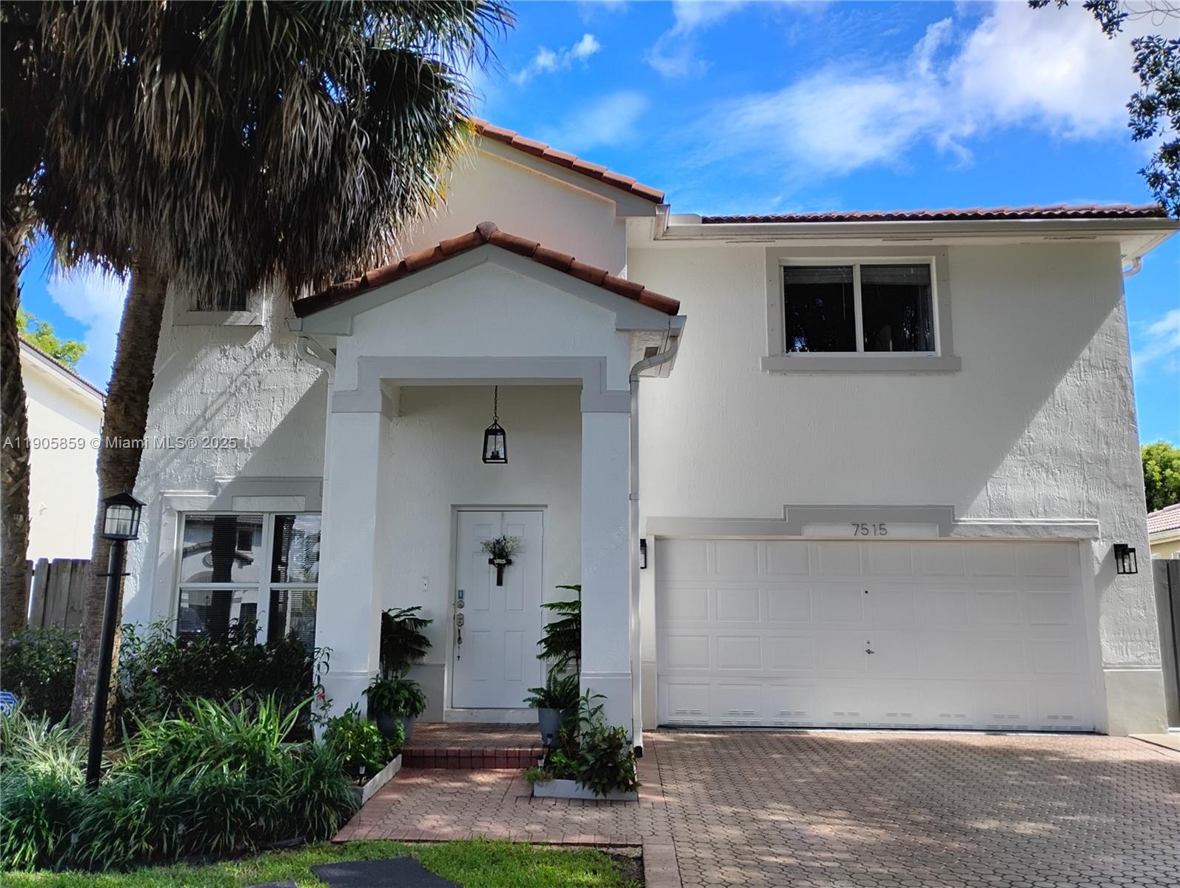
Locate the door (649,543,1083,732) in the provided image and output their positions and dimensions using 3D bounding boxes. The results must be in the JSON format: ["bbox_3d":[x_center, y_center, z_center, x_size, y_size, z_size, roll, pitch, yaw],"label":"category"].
[{"bbox_3d":[3.209,2.182,11.000,4.880,2.130,0.100,0,-10,3],"label":"door"}]

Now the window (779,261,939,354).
[{"bbox_3d":[3.249,-1.664,11.560,1.860,1.240,0.100,0,-10,3],"label":"window"}]

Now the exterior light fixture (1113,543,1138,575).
[{"bbox_3d":[6.055,1.290,10.771,0.150,0.335,0.210,0,-10,3],"label":"exterior light fixture"}]

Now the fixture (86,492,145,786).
[{"bbox_3d":[-3.566,1.438,7.084,0.250,2.200,0.250,2,-10,-9],"label":"fixture"}]

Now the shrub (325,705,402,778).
[{"bbox_3d":[-1.739,2.274,7.358,0.570,0.570,0.540,0,-10,3],"label":"shrub"}]

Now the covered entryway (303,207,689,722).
[{"bbox_3d":[-0.902,0.459,9.196,3.585,4.690,1.930,0,-10,3],"label":"covered entryway"}]

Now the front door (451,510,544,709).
[{"bbox_3d":[-0.945,1.707,9.920,0.925,2.030,0.080,0,-10,3],"label":"front door"}]

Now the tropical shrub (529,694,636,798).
[{"bbox_3d":[-0.048,2.231,7.133,0.820,0.700,0.780,0,-10,3],"label":"tropical shrub"}]

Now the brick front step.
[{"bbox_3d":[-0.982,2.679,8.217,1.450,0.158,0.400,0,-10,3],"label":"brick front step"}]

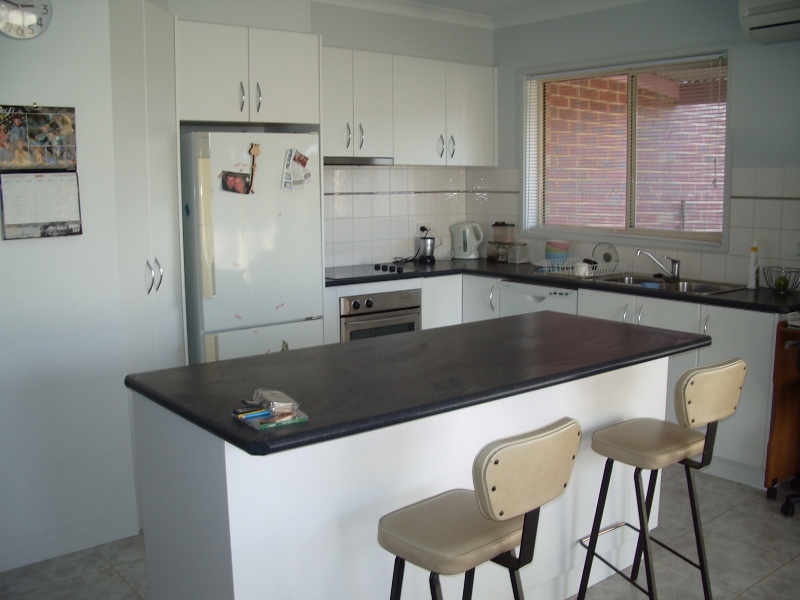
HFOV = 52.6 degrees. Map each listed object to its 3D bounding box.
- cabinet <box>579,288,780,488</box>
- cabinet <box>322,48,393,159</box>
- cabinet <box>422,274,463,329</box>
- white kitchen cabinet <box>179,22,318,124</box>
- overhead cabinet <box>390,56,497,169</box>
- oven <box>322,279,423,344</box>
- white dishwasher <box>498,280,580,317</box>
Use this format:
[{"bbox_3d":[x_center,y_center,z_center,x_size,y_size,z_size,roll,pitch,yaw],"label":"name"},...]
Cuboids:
[{"bbox_3d":[1.567,0.399,4.296,0.566,0.858,1.127,-7,11,-39],"label":"cabinet"},{"bbox_3d":[-0.357,-1.190,4.956,0.617,0.630,0.286,-7,11,-39],"label":"cabinet"},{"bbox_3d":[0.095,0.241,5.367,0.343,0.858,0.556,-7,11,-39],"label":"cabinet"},{"bbox_3d":[-0.923,-1.169,4.308,0.821,0.470,0.566,-7,11,-39],"label":"white kitchen cabinet"},{"bbox_3d":[0.237,-1.243,5.440,0.918,0.674,0.286,-7,11,-39],"label":"overhead cabinet"},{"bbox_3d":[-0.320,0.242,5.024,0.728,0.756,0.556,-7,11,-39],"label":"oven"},{"bbox_3d":[1.019,0.285,4.957,0.566,0.827,0.605,-7,11,-39],"label":"white dishwasher"}]

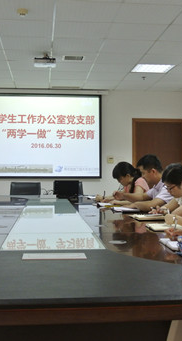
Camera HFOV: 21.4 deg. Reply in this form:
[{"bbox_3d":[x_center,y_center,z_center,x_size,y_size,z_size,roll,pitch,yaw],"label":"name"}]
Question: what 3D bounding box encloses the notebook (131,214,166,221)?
[{"bbox_3d":[0.425,0.332,3.500,0.230,0.025,0.320,0,0,-6],"label":"notebook"}]

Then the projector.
[{"bbox_3d":[-0.585,-1.395,6.200,0.290,0.095,0.250,0,0,-6],"label":"projector"}]

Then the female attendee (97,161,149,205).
[{"bbox_3d":[0.390,0.495,4.800,0.640,1.180,0.450,0,0,-9],"label":"female attendee"}]

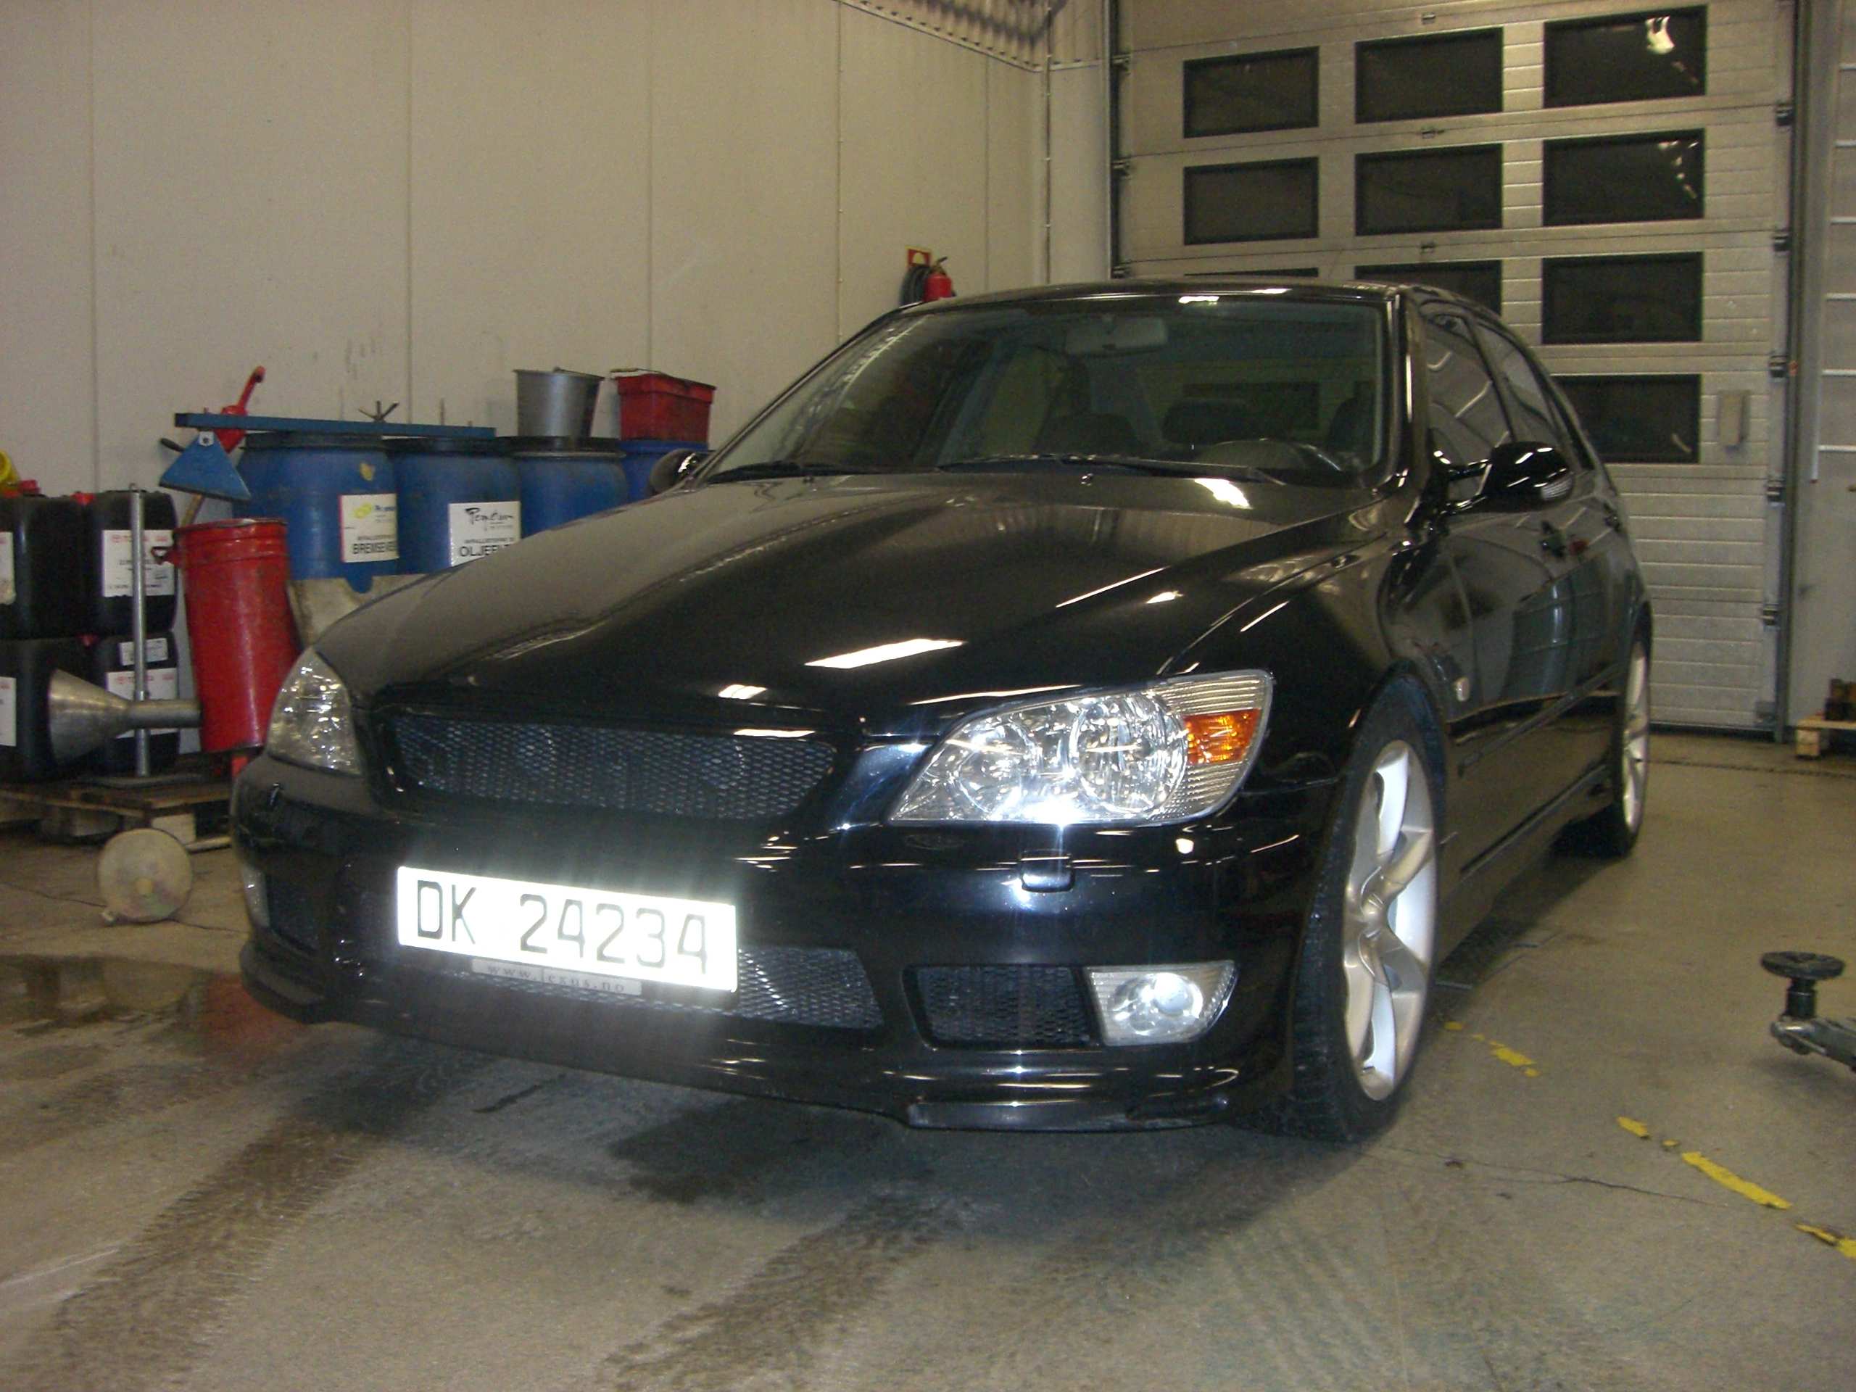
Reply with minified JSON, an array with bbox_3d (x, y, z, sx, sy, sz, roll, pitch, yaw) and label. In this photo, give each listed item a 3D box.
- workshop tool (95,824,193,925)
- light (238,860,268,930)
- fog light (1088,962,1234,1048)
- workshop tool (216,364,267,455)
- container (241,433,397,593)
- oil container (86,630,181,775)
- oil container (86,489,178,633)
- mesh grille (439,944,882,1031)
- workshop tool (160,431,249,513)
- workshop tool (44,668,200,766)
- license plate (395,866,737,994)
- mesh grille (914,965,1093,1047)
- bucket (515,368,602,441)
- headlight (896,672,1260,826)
[{"bbox_3d":[-1.627,0.373,4.232,0.195,0.195,0.070,-1,6,-21],"label":"workshop tool"},{"bbox_3d":[-0.974,0.292,3.025,0.080,0.092,0.160,-4,6,-37],"label":"light"},{"bbox_3d":[0.280,0.366,2.425,0.155,0.108,0.120,3,6,19],"label":"fog light"},{"bbox_3d":[-1.959,-0.813,5.812,0.100,0.260,0.120,22,6,33],"label":"workshop tool"},{"bbox_3d":[-1.751,-0.358,5.839,0.450,0.780,0.450,4,6,31],"label":"container"},{"bbox_3d":[-2.284,0.011,5.680,0.250,0.390,0.270,4,6,33],"label":"oil container"},{"bbox_3d":[-2.153,-0.349,5.318,0.250,0.374,0.278,4,6,31],"label":"oil container"},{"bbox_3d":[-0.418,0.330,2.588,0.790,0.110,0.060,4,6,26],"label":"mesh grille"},{"bbox_3d":[-1.809,-0.572,5.100,0.225,0.175,0.060,8,10,-12],"label":"workshop tool"},{"bbox_3d":[-2.005,0.049,5.080,0.355,0.230,0.230,0,6,-8],"label":"workshop tool"},{"bbox_3d":[-0.464,0.291,2.566,0.520,0.112,0.020,3,6,26],"label":"license plate"},{"bbox_3d":[0.093,0.357,2.381,0.205,0.093,0.045,1,5,10],"label":"mesh grille"},{"bbox_3d":[-1.207,-0.951,6.650,0.280,0.225,0.280,1,6,0],"label":"bucket"},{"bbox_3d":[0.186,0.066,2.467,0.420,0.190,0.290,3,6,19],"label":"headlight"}]

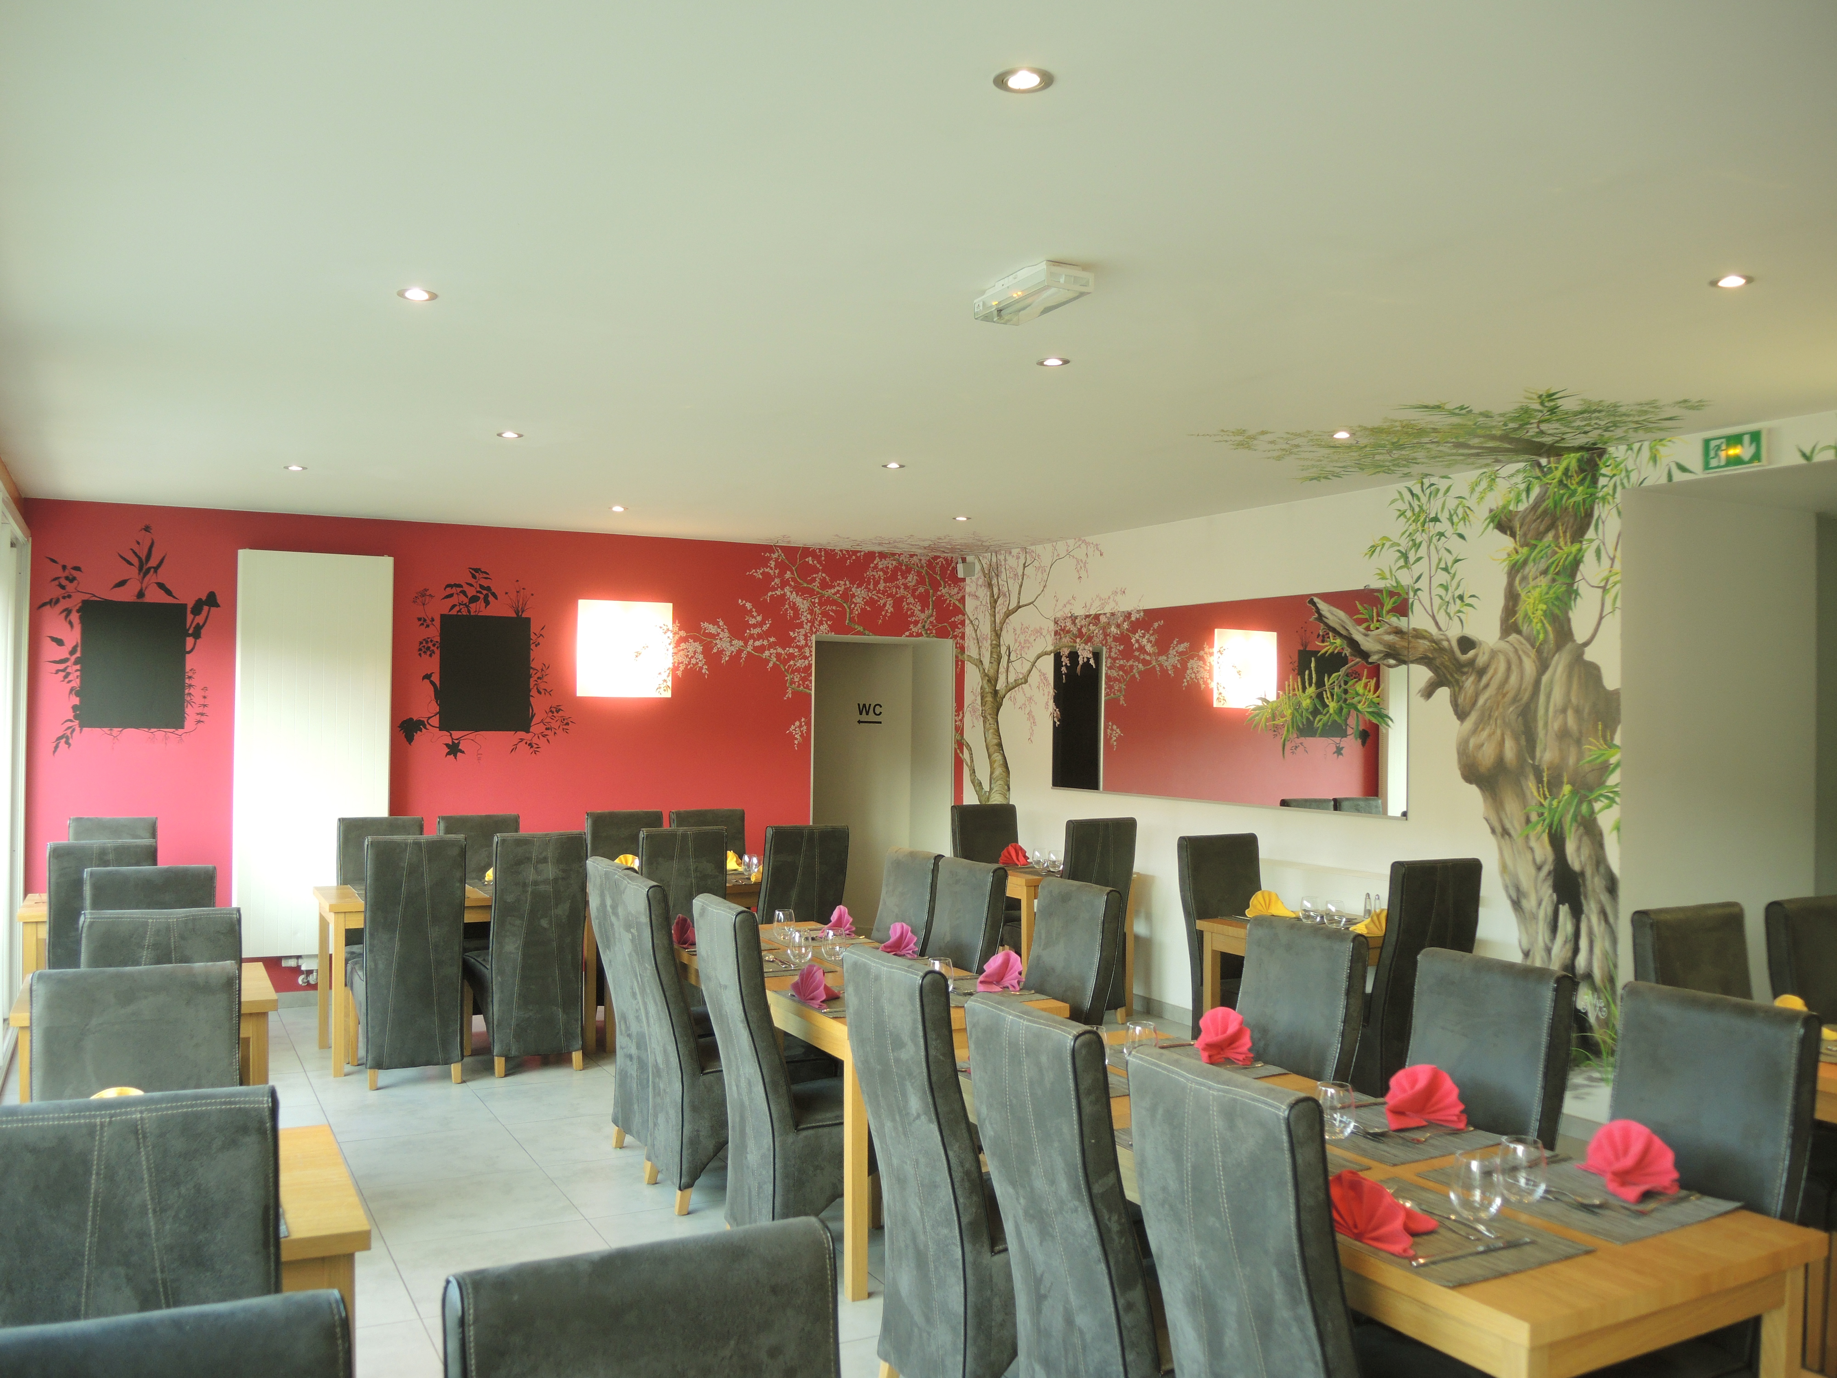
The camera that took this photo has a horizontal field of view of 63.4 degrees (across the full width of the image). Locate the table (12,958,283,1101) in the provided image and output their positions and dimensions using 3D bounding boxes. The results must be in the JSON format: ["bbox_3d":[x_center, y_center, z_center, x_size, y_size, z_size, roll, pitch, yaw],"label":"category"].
[{"bbox_3d":[-2.422,1.306,4.652,0.700,0.755,0.700,1,-1,-27],"label":"table"}]

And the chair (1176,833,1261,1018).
[{"bbox_3d":[1.495,1.204,6.543,0.450,1.070,0.600,1,-1,-27],"label":"chair"}]

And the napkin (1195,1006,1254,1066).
[{"bbox_3d":[0.785,0.885,3.819,0.090,0.120,0.165,1,-1,-28],"label":"napkin"}]

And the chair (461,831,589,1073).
[{"bbox_3d":[-1.772,1.171,6.805,0.450,1.070,0.600,1,-1,-25],"label":"chair"}]

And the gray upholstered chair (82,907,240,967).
[{"bbox_3d":[-2.185,1.138,4.264,0.400,1.085,0.650,1,-1,-26],"label":"gray upholstered chair"}]

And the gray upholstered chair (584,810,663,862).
[{"bbox_3d":[-1.471,1.186,7.711,0.450,1.070,0.600,1,-1,-22],"label":"gray upholstered chair"}]

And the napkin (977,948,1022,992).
[{"bbox_3d":[0.244,0.887,4.705,0.140,0.120,0.200,1,-1,-28],"label":"napkin"}]

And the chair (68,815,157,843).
[{"bbox_3d":[-3.749,1.160,6.876,0.400,1.085,0.650,1,-1,-26],"label":"chair"}]

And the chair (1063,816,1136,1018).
[{"bbox_3d":[0.824,1.229,8.021,0.400,1.085,0.650,1,-1,-30],"label":"chair"}]

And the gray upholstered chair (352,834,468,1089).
[{"bbox_3d":[-2.265,1.172,6.579,0.400,1.085,0.650,1,-1,-26],"label":"gray upholstered chair"}]

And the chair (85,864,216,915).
[{"bbox_3d":[-2.526,1.147,4.882,0.420,1.070,0.580,1,-1,-28],"label":"chair"}]

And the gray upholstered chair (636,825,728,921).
[{"bbox_3d":[-1.219,1.192,7.125,0.400,1.085,0.650,1,-1,-26],"label":"gray upholstered chair"}]

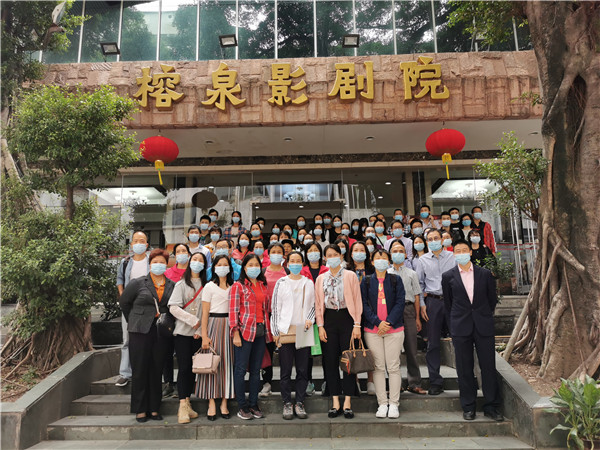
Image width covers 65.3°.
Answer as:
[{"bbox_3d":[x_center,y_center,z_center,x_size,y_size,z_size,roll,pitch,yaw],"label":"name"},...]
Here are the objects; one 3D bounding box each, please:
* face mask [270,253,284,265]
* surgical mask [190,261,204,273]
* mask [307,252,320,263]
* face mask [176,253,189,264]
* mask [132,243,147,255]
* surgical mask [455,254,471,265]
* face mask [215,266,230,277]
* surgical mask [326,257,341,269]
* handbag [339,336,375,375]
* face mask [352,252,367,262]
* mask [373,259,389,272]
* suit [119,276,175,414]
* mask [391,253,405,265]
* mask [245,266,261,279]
[{"bbox_3d":[-0.247,0.374,5.040,0.145,0.113,0.085,-1,-10,-2],"label":"face mask"},{"bbox_3d":[-1.012,0.420,4.620,0.147,0.115,0.085,1,-10,-10],"label":"surgical mask"},{"bbox_3d":[0.154,0.360,5.140,0.140,0.110,0.085,-1,-9,1],"label":"mask"},{"bbox_3d":[-1.300,0.376,5.180,0.135,0.110,0.085,1,-10,-12],"label":"face mask"},{"bbox_3d":[-1.761,0.267,5.150,0.145,0.115,0.085,2,-10,-16],"label":"mask"},{"bbox_3d":[1.643,0.350,4.710,0.145,0.115,0.085,-3,-10,16],"label":"surgical mask"},{"bbox_3d":[-0.790,0.479,4.790,0.140,0.110,0.085,1,-9,-8],"label":"face mask"},{"bbox_3d":[0.337,0.380,4.650,0.148,0.110,0.085,-7,-10,3],"label":"surgical mask"},{"bbox_3d":[0.544,1.246,4.460,0.300,0.320,0.180,3,-10,-20],"label":"handbag"},{"bbox_3d":[0.657,0.357,5.140,0.140,0.110,0.085,-2,-9,6],"label":"face mask"},{"bbox_3d":[0.808,0.407,4.650,0.150,0.118,0.085,-2,-10,9],"label":"mask"},{"bbox_3d":[-1.489,1.171,4.615,0.510,1.310,0.330,4,-11,-26],"label":"suit"},{"bbox_3d":[1.084,0.375,5.160,0.140,0.120,0.085,-2,-10,10],"label":"mask"},{"bbox_3d":[-0.462,0.483,4.680,0.148,0.115,0.085,0,-10,-6],"label":"mask"}]

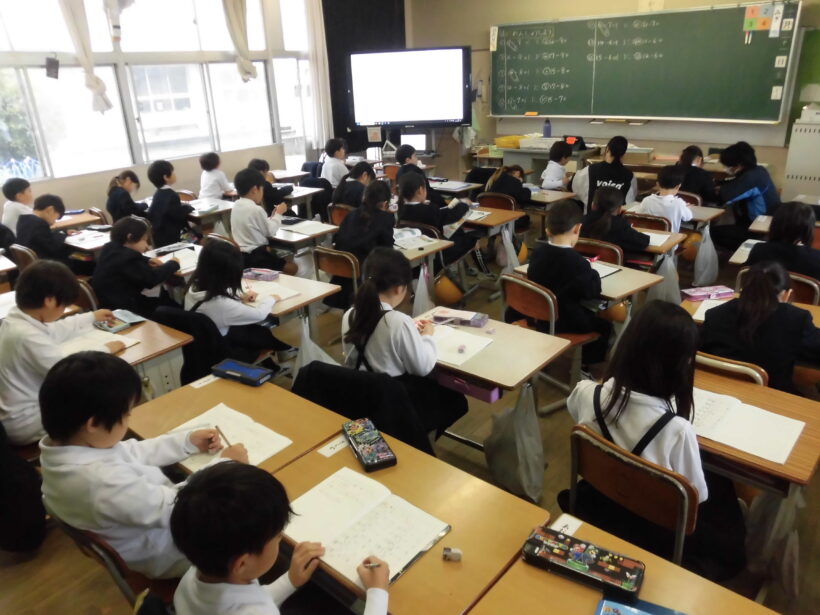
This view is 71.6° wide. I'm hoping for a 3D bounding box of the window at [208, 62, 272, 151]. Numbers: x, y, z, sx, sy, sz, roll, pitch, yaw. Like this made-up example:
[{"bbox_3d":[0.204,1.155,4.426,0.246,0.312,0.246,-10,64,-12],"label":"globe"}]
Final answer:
[{"bbox_3d":[-2.099,-2.491,7.046,0.060,1.030,0.950,11,25,29],"label":"window"}]

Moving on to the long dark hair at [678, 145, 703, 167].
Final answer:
[{"bbox_3d":[2.305,-1.251,4.689,0.190,0.230,0.220,16,29,38],"label":"long dark hair"}]

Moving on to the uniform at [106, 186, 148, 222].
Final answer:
[{"bbox_3d":[-2.480,-0.874,5.022,0.350,0.400,0.400,16,28,37],"label":"uniform"}]

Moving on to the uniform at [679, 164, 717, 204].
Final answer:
[{"bbox_3d":[2.282,-0.915,4.595,0.320,0.460,0.360,-19,28,-37],"label":"uniform"}]

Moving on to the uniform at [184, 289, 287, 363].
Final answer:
[{"bbox_3d":[-0.844,0.085,2.751,0.380,0.440,0.480,16,29,38],"label":"uniform"}]

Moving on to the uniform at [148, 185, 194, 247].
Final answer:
[{"bbox_3d":[-1.916,-0.716,4.570,0.370,0.470,0.430,16,28,37],"label":"uniform"}]

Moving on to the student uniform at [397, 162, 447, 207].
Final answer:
[{"bbox_3d":[0.106,-1.076,5.269,0.360,0.500,0.380,16,28,37],"label":"student uniform"}]

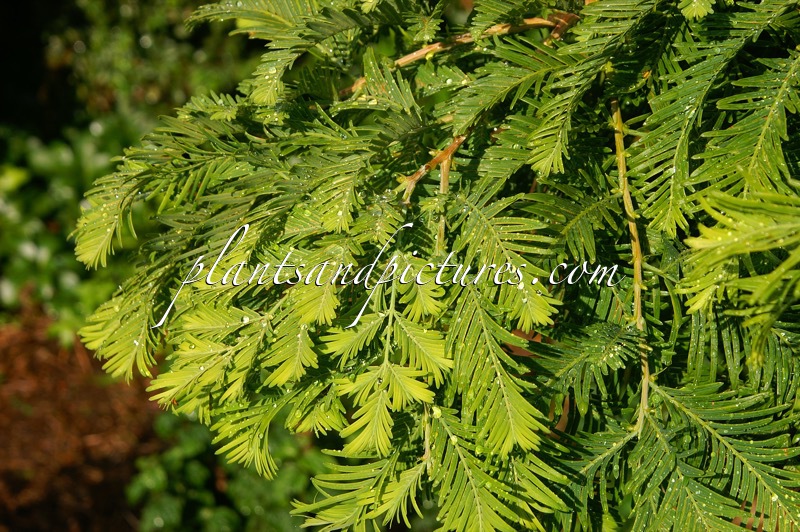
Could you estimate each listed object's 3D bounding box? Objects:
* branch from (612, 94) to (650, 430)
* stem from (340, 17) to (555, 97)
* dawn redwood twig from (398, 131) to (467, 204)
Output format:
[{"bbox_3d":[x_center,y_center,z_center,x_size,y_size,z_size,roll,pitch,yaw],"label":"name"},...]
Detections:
[{"bbox_3d":[0.100,0.000,1.010,0.012,0.149,0.015,-6,12,0],"label":"branch"},{"bbox_3d":[0.023,-0.102,1.120,0.108,0.011,0.014,-19,0,0],"label":"stem"},{"bbox_3d":[0.019,-0.044,1.100,0.020,0.044,0.015,42,0,0],"label":"dawn redwood twig"}]

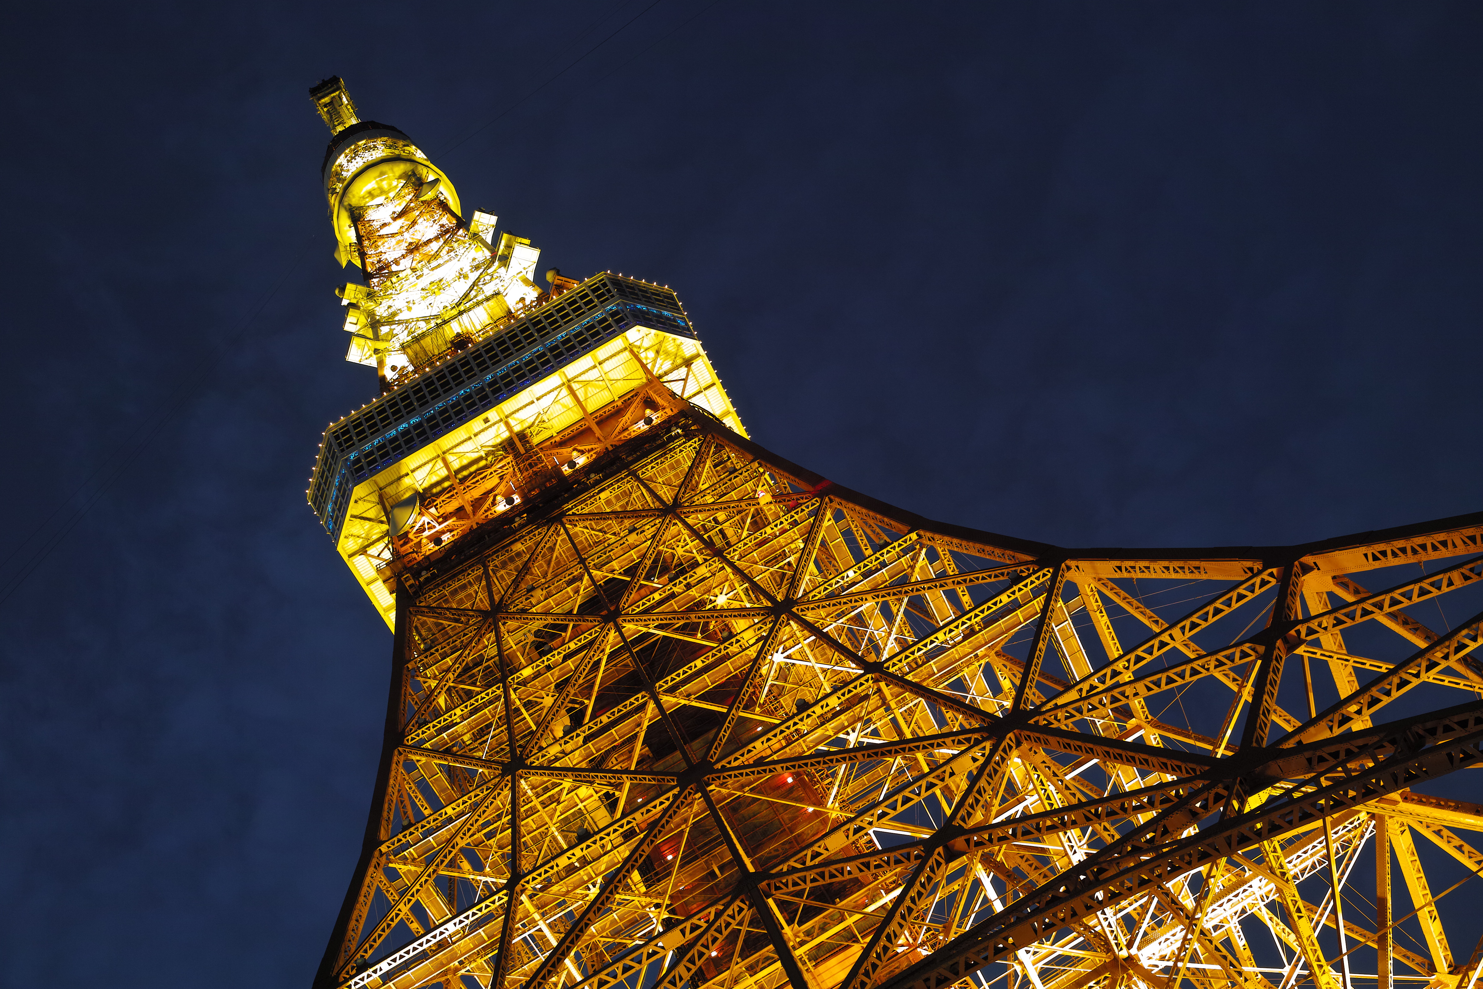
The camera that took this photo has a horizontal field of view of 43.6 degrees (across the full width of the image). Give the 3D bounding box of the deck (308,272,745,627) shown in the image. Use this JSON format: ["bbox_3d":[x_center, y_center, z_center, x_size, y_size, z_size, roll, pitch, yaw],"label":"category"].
[{"bbox_3d":[-12.580,3.310,141.280,31.490,9.730,31.490,-30,-60,-4],"label":"deck"}]

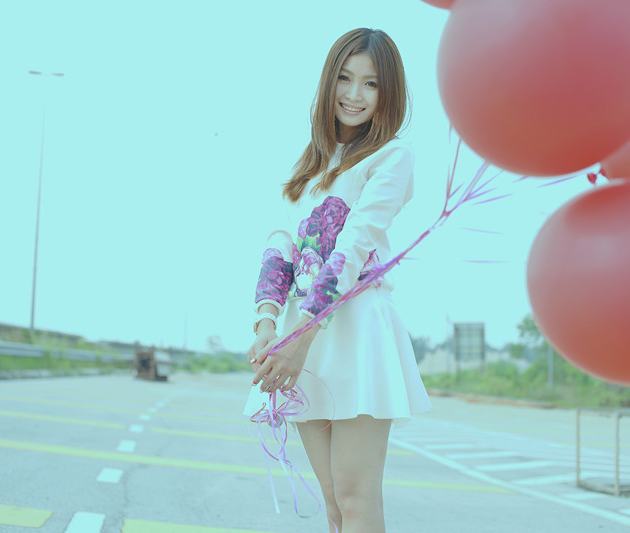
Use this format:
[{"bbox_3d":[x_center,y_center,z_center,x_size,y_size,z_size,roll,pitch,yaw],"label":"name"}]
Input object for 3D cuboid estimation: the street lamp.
[{"bbox_3d":[-13.414,-3.167,54.103,1.750,12.900,0.350,3,-5,-7],"label":"street lamp"}]

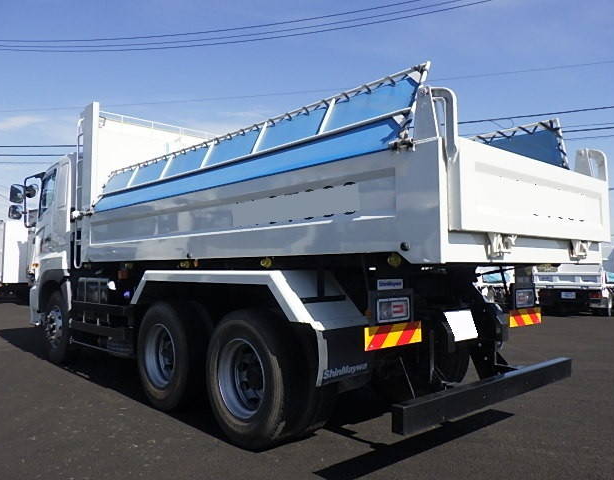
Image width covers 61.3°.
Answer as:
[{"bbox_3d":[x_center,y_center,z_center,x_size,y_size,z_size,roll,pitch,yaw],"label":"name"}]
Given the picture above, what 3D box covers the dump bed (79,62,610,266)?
[{"bbox_3d":[-0.235,-0.754,5.438,2.287,2.050,5.470,3,-4,-42],"label":"dump bed"}]

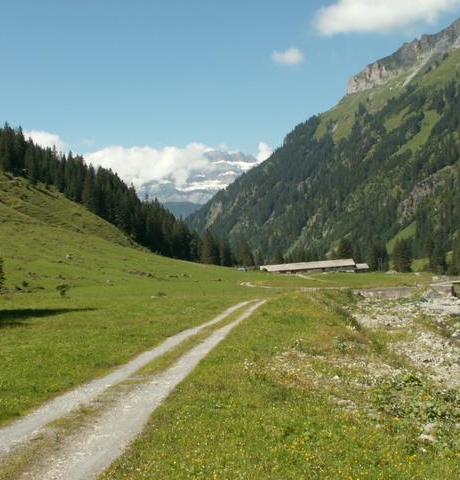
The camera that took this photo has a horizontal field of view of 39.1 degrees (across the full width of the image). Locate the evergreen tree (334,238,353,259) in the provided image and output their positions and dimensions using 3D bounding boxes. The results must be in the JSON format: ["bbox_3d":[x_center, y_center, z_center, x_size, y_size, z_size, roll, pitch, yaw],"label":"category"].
[{"bbox_3d":[46.480,6.143,265.000,7.003,13.514,7.003,-3,-3,0],"label":"evergreen tree"}]

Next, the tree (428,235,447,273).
[{"bbox_3d":[64.132,4.327,200.000,5.285,12.054,5.285,-3,-3,0],"label":"tree"}]

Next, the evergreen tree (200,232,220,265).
[{"bbox_3d":[-8.588,3.523,285.000,8.368,15.415,8.368,-3,-3,0],"label":"evergreen tree"}]

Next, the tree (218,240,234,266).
[{"bbox_3d":[-1.542,6.166,285.000,6.694,11.892,6.694,-3,-3,0],"label":"tree"}]

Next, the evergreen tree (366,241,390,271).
[{"bbox_3d":[51.286,5.563,225.000,7.267,11.474,7.267,-3,-3,0],"label":"evergreen tree"}]

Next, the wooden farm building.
[{"bbox_3d":[32.123,10.264,246.000,39.500,5.700,12.500,-2,-3,-11],"label":"wooden farm building"}]

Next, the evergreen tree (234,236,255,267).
[{"bbox_3d":[6.274,5.409,280.000,8.221,13.846,8.221,-3,-3,0],"label":"evergreen tree"}]

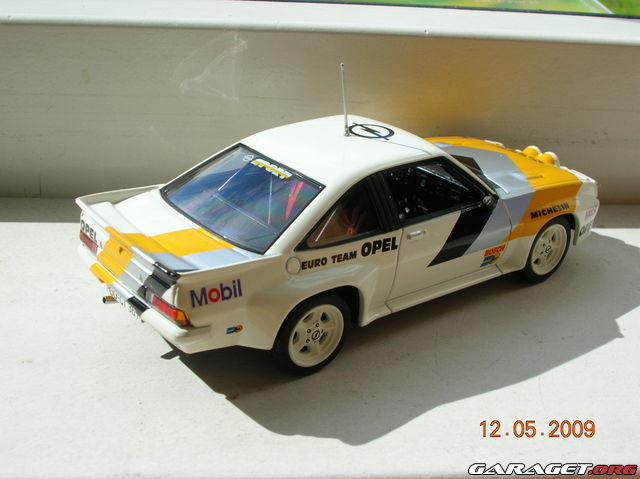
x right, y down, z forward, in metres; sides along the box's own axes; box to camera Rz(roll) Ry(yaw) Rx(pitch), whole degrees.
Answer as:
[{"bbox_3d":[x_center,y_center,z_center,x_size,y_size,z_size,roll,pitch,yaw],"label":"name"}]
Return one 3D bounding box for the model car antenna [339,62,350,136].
[{"bbox_3d":[0.010,-0.058,0.365,0.002,0.032,0.002,-25,35,-31],"label":"model car antenna"}]

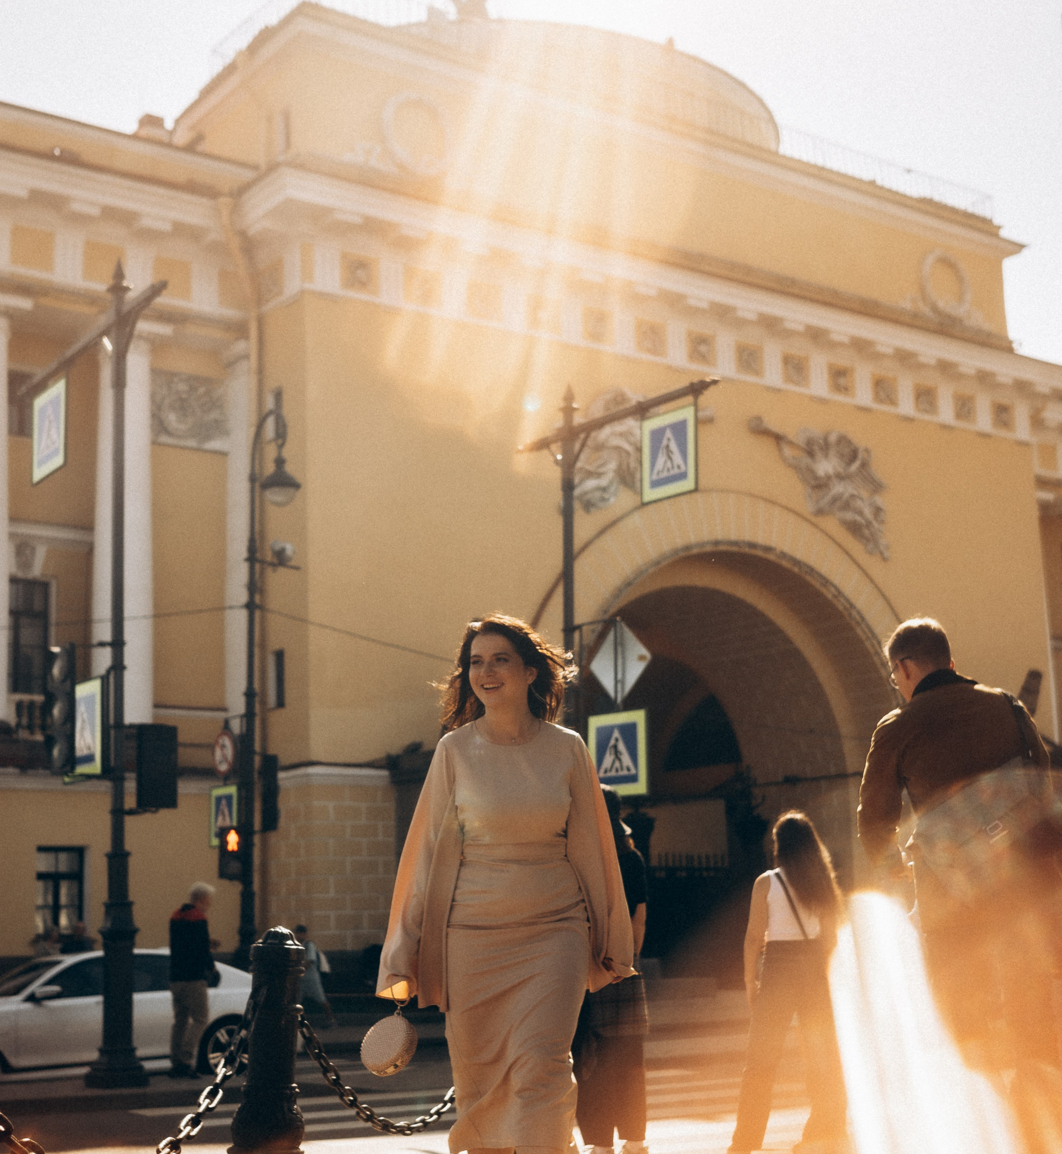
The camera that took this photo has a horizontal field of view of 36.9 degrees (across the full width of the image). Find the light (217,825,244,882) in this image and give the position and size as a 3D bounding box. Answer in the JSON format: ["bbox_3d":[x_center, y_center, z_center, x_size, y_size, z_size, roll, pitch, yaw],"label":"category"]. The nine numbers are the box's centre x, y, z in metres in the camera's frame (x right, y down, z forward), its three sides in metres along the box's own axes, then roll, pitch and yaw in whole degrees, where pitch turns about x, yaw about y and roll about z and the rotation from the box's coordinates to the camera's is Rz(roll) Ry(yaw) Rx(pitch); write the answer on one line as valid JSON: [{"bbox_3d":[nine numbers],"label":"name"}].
[{"bbox_3d":[-3.714,3.419,19.762,0.340,0.700,0.200,6,-13,-36],"label":"light"}]

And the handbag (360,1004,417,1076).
[{"bbox_3d":[-0.365,1.196,4.100,0.170,0.185,0.060,0,-27,44],"label":"handbag"}]

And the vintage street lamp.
[{"bbox_3d":[-3.360,1.611,19.881,0.550,8.272,1.350,6,-13,-36],"label":"vintage street lamp"}]

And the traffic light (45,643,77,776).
[{"bbox_3d":[-3.843,1.082,13.046,0.240,1.082,0.340,6,-13,-36],"label":"traffic light"}]

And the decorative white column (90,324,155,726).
[{"bbox_3d":[-6.687,-0.863,26.296,1.050,6.595,1.050,6,-13,-36],"label":"decorative white column"}]

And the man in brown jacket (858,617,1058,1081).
[{"bbox_3d":[1.266,1.024,4.663,0.600,1.833,0.400,1,-11,-14],"label":"man in brown jacket"}]

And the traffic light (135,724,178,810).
[{"bbox_3d":[-3.158,1.603,13.463,0.330,0.712,0.200,6,-13,-36],"label":"traffic light"}]

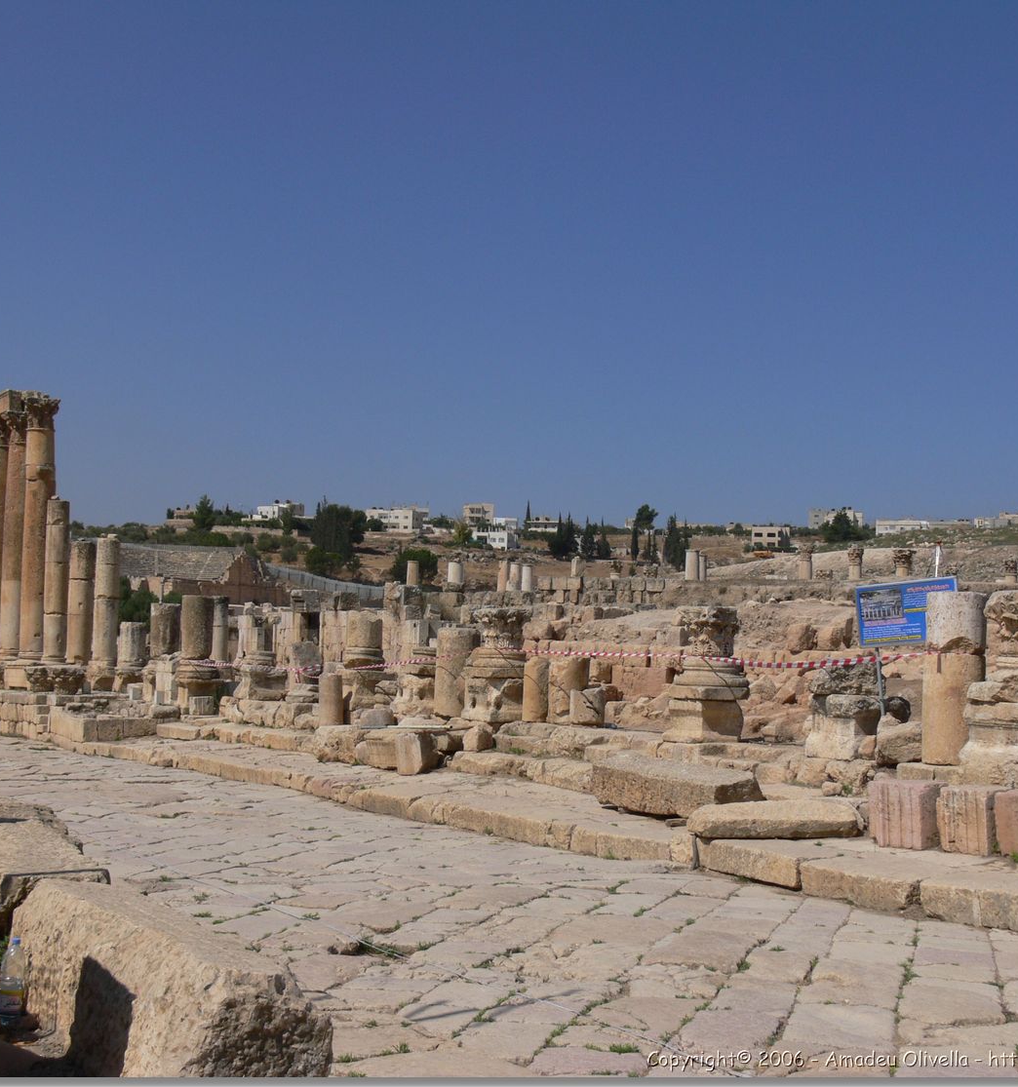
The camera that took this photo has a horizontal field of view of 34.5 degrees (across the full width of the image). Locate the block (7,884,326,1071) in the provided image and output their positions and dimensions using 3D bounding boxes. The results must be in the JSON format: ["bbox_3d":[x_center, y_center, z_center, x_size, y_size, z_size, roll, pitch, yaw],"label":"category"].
[{"bbox_3d":[-1.260,1.596,5.700,0.560,0.560,1.900,3,-2,-32],"label":"block"}]

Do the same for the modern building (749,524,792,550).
[{"bbox_3d":[83.434,-1.528,522.000,12.000,7.300,11.000,1,-3,7],"label":"modern building"}]

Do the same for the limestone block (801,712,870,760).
[{"bbox_3d":[3.476,2.005,17.315,0.560,0.520,0.660,3,-4,-31],"label":"limestone block"}]

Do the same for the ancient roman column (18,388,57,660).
[{"bbox_3d":[-16.234,-0.520,56.500,1.200,9.000,1.200,4,-4,-32],"label":"ancient roman column"}]

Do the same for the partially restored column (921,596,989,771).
[{"bbox_3d":[4.803,1.441,17.754,0.670,1.880,0.670,1,-3,0],"label":"partially restored column"}]

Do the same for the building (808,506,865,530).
[{"bbox_3d":[120.050,-9.257,600.289,21.000,10.000,14.000,0,-3,14],"label":"building"}]

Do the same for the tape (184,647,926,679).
[{"bbox_3d":[-1.250,2.100,29.600,0.350,0.900,22.600,4,-4,-34],"label":"tape"}]

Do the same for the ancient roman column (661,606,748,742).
[{"bbox_3d":[2.814,1.872,23.500,0.870,1.920,0.870,4,-4,-32],"label":"ancient roman column"}]

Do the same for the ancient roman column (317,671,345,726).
[{"bbox_3d":[-2.524,2.201,23.423,0.350,0.780,0.350,3,-4,-31],"label":"ancient roman column"}]

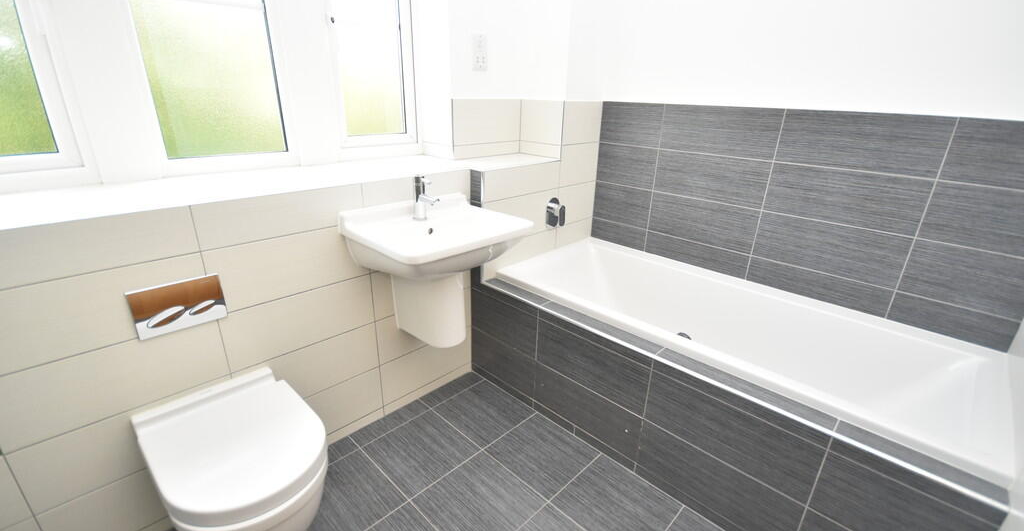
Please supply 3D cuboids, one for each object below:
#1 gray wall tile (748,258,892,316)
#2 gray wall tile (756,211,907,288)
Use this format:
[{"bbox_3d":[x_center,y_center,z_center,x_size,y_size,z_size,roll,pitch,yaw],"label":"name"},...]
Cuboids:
[{"bbox_3d":[1.225,0.079,1.727,0.504,0.116,0.010,20,28,40],"label":"gray wall tile"},{"bbox_3d":[1.251,-0.070,1.707,0.500,0.203,0.010,21,28,41],"label":"gray wall tile"}]

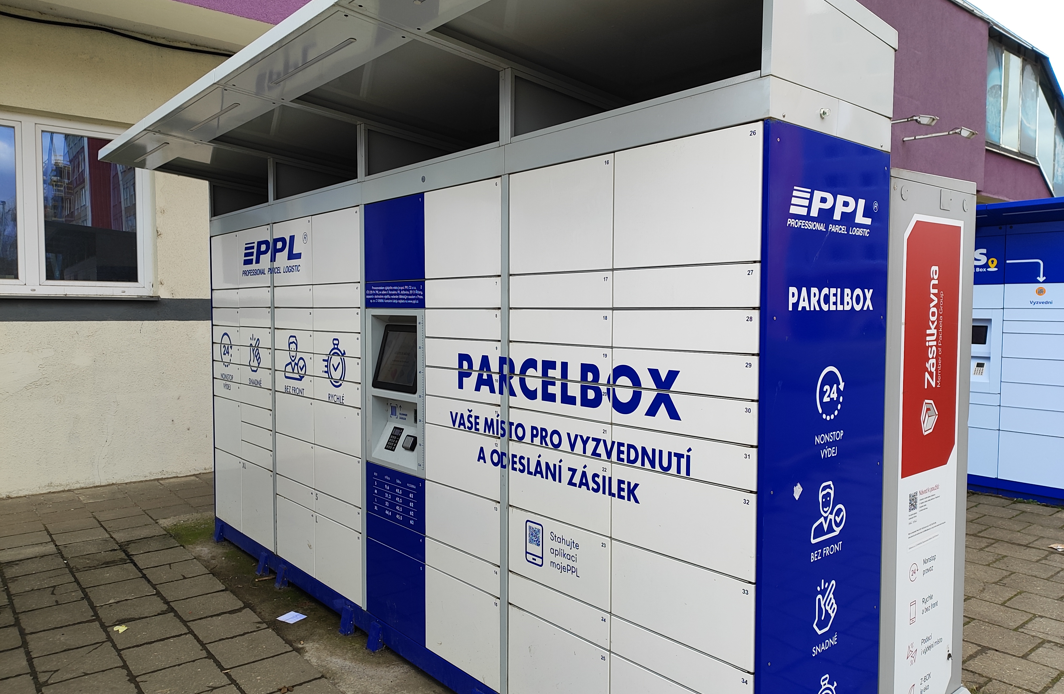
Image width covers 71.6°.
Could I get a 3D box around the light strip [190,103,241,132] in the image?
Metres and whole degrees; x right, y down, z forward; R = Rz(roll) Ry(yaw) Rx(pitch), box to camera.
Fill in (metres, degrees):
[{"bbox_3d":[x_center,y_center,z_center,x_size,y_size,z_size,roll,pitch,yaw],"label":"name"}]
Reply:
[{"bbox_3d":[-1.483,-1.065,3.418,0.026,0.018,0.655,3,0,-41],"label":"light strip"}]

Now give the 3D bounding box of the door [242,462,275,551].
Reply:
[{"bbox_3d":[-1.634,0.938,4.422,0.025,0.461,0.485,-2,4,-41],"label":"door"}]

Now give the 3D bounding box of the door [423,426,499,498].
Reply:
[{"bbox_3d":[-0.260,0.435,2.837,0.030,0.225,0.485,-2,4,-41],"label":"door"}]

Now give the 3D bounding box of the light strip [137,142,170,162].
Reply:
[{"bbox_3d":[-2.152,-1.099,4.169,0.028,0.020,0.654,3,0,-41],"label":"light strip"}]

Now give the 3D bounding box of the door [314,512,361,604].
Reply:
[{"bbox_3d":[-0.944,1.036,3.646,0.030,0.342,0.493,-2,4,-41],"label":"door"}]

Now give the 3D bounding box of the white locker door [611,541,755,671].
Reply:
[{"bbox_3d":[0.417,0.709,2.076,0.030,0.225,0.492,-2,4,-41],"label":"white locker door"}]

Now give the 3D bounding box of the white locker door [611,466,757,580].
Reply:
[{"bbox_3d":[0.416,0.478,2.073,0.025,0.227,0.490,-2,4,-41],"label":"white locker door"}]

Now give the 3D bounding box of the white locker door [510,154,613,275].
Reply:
[{"bbox_3d":[0.094,-0.418,2.398,0.025,0.344,0.483,-2,4,-41],"label":"white locker door"}]

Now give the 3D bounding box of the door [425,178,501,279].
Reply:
[{"bbox_3d":[-0.258,-0.438,2.794,0.030,0.340,0.485,-2,4,-41],"label":"door"}]

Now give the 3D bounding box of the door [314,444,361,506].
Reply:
[{"bbox_3d":[-0.943,0.628,3.626,0.030,0.225,0.493,-2,4,-41],"label":"door"}]

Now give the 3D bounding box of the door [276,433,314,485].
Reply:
[{"bbox_3d":[-1.274,0.609,3.999,0.025,0.227,0.479,-2,4,-41],"label":"door"}]

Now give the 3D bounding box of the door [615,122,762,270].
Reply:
[{"bbox_3d":[0.420,-0.397,2.022,0.030,0.340,0.492,-2,4,-41],"label":"door"}]

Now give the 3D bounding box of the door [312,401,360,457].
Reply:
[{"bbox_3d":[-0.948,0.395,3.619,0.025,0.227,0.491,-2,4,-41],"label":"door"}]

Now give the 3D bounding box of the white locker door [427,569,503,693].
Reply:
[{"bbox_3d":[-0.262,1.076,2.869,0.030,0.342,0.485,-2,4,-41],"label":"white locker door"}]

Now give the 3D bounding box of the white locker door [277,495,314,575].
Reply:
[{"bbox_3d":[-1.272,1.016,4.019,0.030,0.342,0.489,-2,4,-41],"label":"white locker door"}]

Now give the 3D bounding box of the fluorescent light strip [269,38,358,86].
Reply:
[{"bbox_3d":[-0.795,-1.018,2.641,0.028,0.020,0.650,3,0,-41],"label":"fluorescent light strip"}]

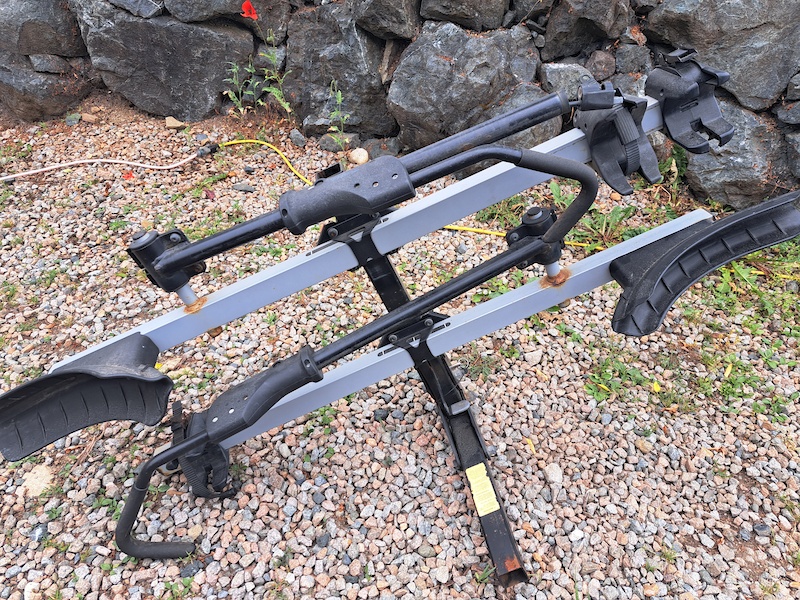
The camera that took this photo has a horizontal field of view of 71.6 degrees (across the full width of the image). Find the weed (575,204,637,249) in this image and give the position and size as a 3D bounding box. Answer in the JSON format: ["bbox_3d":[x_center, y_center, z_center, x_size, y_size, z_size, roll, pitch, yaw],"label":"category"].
[{"bbox_3d":[0.638,-0.232,1.725,0.188,0.090,0.165,0,39,0],"label":"weed"}]

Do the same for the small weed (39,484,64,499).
[{"bbox_3d":[-0.660,0.362,1.051,0.045,0.015,0.026,0,39,0],"label":"small weed"}]

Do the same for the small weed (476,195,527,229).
[{"bbox_3d":[0.332,-0.293,1.816,0.163,0.070,0.145,0,39,0],"label":"small weed"}]

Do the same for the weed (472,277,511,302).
[{"bbox_3d":[0.247,-0.031,1.516,0.110,0.040,0.095,0,39,0],"label":"weed"}]

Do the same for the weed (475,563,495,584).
[{"bbox_3d":[0.143,0.456,0.927,0.036,0.025,0.030,0,39,0],"label":"weed"}]

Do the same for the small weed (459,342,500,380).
[{"bbox_3d":[0.185,0.141,1.292,0.097,0.055,0.090,0,39,0],"label":"small weed"}]

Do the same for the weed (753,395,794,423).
[{"bbox_3d":[0.803,0.232,1.197,0.079,0.033,0.068,0,39,0],"label":"weed"}]

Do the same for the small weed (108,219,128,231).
[{"bbox_3d":[-0.910,-0.245,1.794,0.062,0.023,0.050,0,39,0],"label":"small weed"}]

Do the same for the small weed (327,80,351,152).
[{"bbox_3d":[-0.242,-0.720,2.186,0.095,0.268,0.085,0,39,0],"label":"small weed"}]

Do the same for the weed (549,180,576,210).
[{"bbox_3d":[0.554,-0.358,1.892,0.093,0.075,0.085,0,39,0],"label":"weed"}]

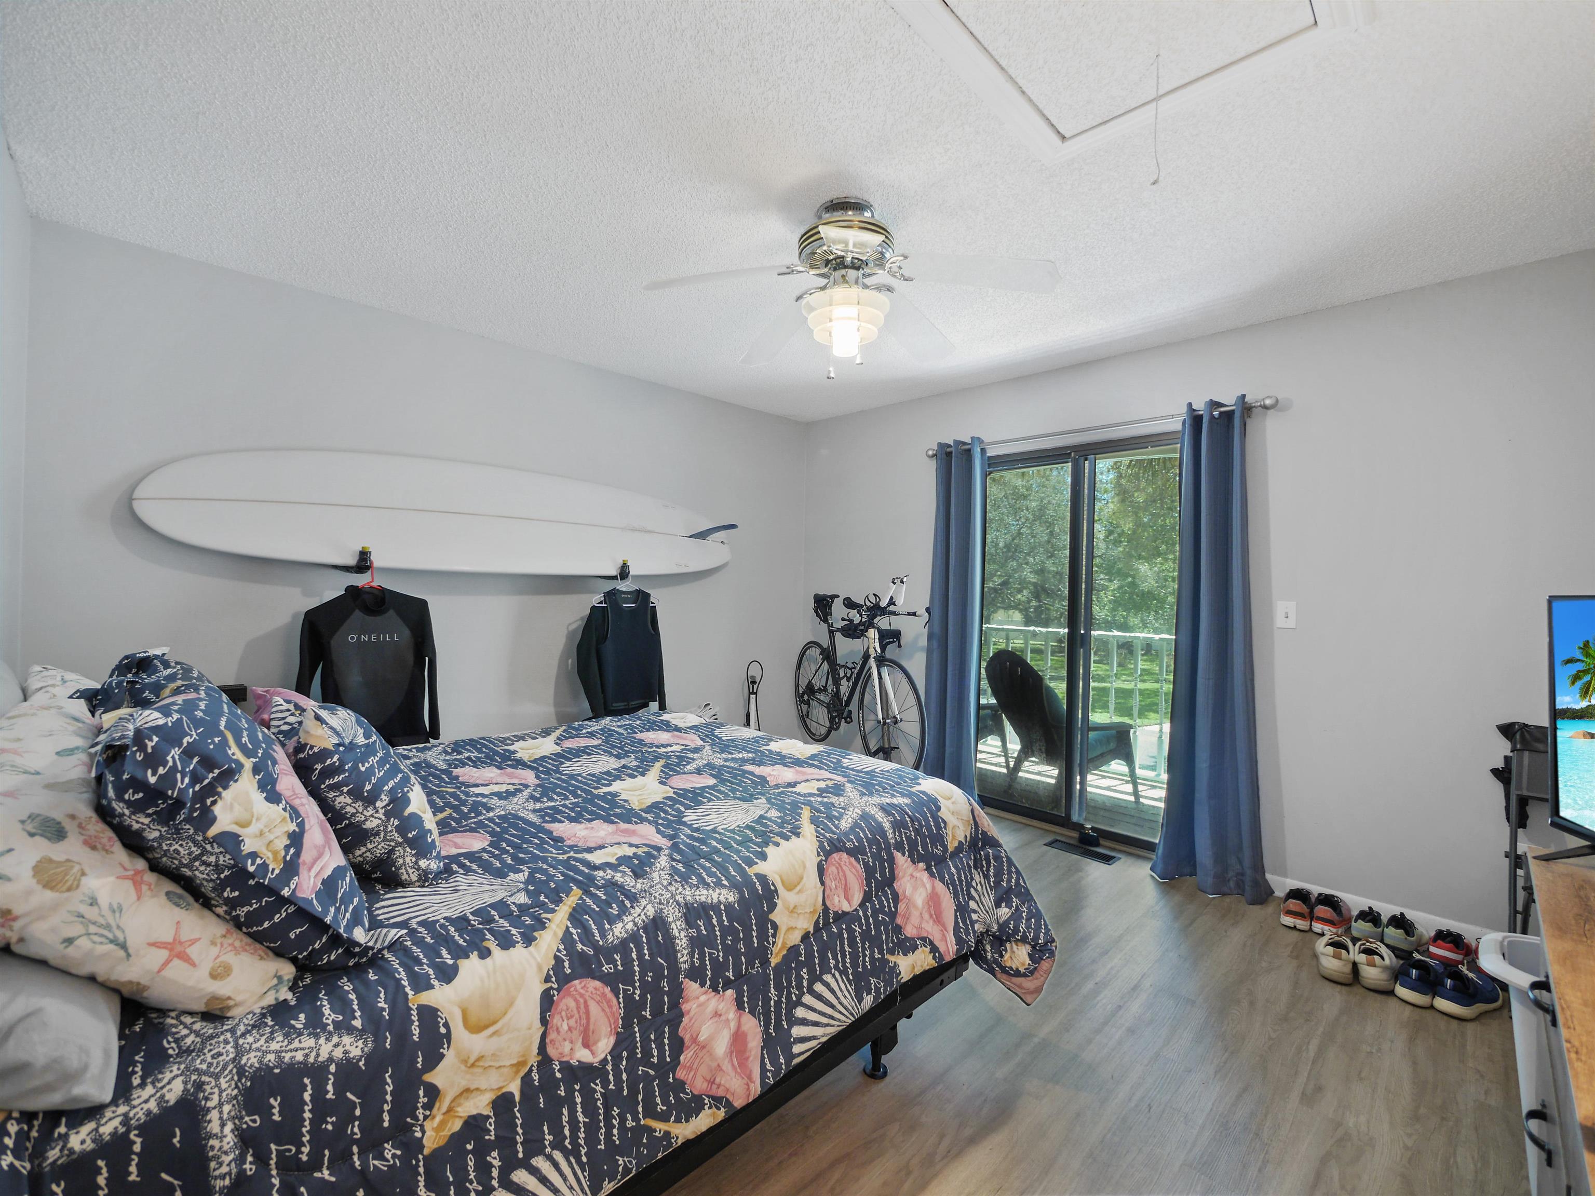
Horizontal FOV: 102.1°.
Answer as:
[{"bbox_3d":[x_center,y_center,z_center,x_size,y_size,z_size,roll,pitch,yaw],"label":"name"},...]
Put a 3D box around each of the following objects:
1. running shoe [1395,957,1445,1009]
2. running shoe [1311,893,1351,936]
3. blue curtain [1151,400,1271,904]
[{"bbox_3d":[2.025,1.209,2.080,0.290,0.112,0.105,1,1,-36],"label":"running shoe"},{"bbox_3d":[2.072,1.204,2.508,0.275,0.118,0.100,0,2,-40],"label":"running shoe"},{"bbox_3d":[1.809,0.192,2.774,0.200,2.110,0.430,0,1,-44],"label":"blue curtain"}]

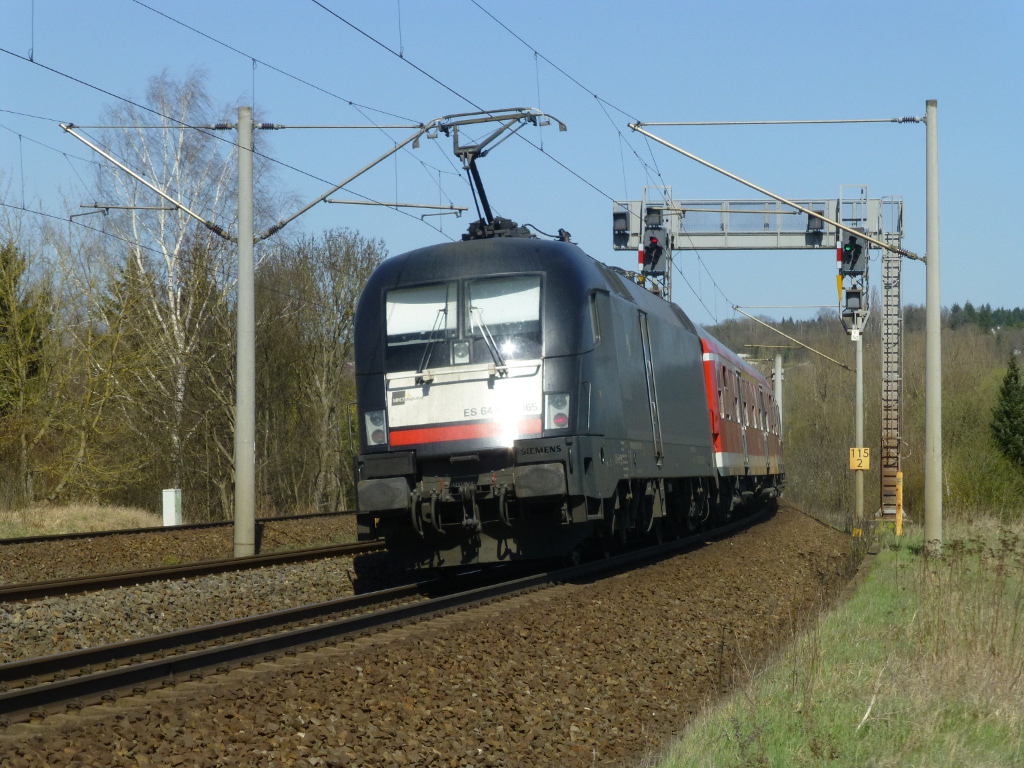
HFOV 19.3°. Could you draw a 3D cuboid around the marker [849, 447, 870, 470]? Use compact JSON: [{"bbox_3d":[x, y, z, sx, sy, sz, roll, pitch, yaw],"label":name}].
[{"bbox_3d":[13.879,2.974,120.300,0.790,0.861,0.050,0,-1,5],"label":"marker"}]

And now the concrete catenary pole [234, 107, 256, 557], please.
[{"bbox_3d":[-4.890,-0.944,55.300,0.380,8.266,0.380,0,-1,5],"label":"concrete catenary pole"}]

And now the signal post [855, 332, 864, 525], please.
[{"bbox_3d":[13.878,1.677,120.500,0.300,7.947,0.300,0,-1,5],"label":"signal post"}]

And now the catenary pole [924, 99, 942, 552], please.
[{"bbox_3d":[7.468,-1.006,53.500,0.310,8.077,0.310,0,-1,5],"label":"catenary pole"}]

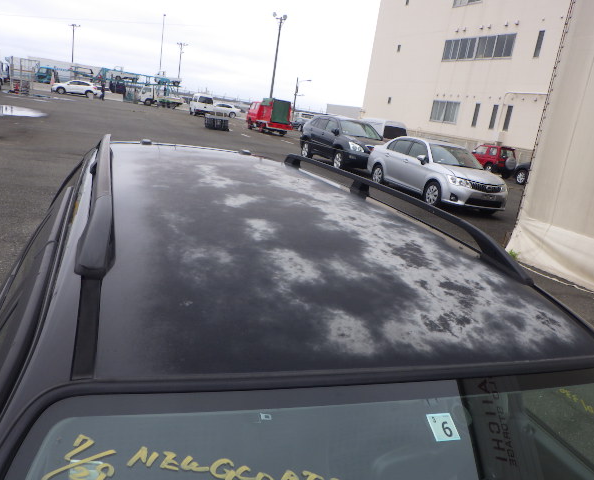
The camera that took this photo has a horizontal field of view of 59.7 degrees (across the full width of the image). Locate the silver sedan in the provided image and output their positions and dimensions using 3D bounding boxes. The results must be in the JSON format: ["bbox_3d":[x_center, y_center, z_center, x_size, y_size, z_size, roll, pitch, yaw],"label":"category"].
[{"bbox_3d":[3.564,-1.831,13.562,1.695,1.460,4.360,3,15,-23],"label":"silver sedan"}]

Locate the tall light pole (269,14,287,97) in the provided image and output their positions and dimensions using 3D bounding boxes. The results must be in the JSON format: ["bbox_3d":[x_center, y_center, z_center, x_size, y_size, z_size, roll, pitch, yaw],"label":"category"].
[{"bbox_3d":[-2.759,-20.316,61.459,1.600,12.244,0.600,8,14,-5],"label":"tall light pole"}]

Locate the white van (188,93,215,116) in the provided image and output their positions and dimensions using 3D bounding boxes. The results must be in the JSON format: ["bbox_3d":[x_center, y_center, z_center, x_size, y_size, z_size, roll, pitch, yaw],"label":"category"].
[{"bbox_3d":[-8.024,-11.430,44.000,1.475,1.880,3.395,3,15,-21],"label":"white van"}]

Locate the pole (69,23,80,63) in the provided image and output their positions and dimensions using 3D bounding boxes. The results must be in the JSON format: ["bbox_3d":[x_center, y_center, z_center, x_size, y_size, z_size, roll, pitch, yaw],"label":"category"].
[{"bbox_3d":[-43.856,-36.083,101.353,2.300,11.349,0.600,2,15,-24],"label":"pole"}]

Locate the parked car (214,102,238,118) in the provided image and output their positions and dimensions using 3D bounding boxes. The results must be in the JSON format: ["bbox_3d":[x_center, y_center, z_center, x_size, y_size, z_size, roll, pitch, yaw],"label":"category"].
[{"bbox_3d":[-8.159,-14.070,56.000,4.500,1.450,1.750,8,14,-3],"label":"parked car"}]

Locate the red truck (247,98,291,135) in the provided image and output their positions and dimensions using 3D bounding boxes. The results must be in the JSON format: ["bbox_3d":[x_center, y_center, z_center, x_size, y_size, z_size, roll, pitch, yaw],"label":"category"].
[{"bbox_3d":[-1.804,-8.211,34.400,1.650,2.200,4.200,2,15,-24],"label":"red truck"}]

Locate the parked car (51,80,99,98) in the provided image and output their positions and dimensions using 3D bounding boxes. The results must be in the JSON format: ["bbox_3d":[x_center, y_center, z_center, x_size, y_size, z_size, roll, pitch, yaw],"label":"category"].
[{"bbox_3d":[-21.912,-14.948,51.000,4.450,1.550,1.780,2,15,-25],"label":"parked car"}]

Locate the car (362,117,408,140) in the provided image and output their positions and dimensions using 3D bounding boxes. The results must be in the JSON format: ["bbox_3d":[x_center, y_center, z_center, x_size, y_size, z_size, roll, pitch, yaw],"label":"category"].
[{"bbox_3d":[4.334,-5.276,26.878,1.500,1.900,3.600,5,14,-16],"label":"car"}]

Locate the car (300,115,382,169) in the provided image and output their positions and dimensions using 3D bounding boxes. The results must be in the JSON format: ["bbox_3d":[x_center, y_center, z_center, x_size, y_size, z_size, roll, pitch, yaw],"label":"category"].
[{"bbox_3d":[1.709,-3.408,18.297,1.845,1.680,4.735,2,15,-25],"label":"car"}]

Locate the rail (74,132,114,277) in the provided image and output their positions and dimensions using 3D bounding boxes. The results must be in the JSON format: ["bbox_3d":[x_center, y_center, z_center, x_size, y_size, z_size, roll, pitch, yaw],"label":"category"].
[{"bbox_3d":[-0.675,-0.224,1.800,0.080,0.080,1.779,3,16,-21],"label":"rail"}]

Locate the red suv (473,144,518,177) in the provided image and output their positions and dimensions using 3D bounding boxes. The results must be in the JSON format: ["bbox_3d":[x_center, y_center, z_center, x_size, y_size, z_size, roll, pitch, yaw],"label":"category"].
[{"bbox_3d":[10.764,-4.680,29.600,1.475,1.670,3.350,3,15,-23],"label":"red suv"}]

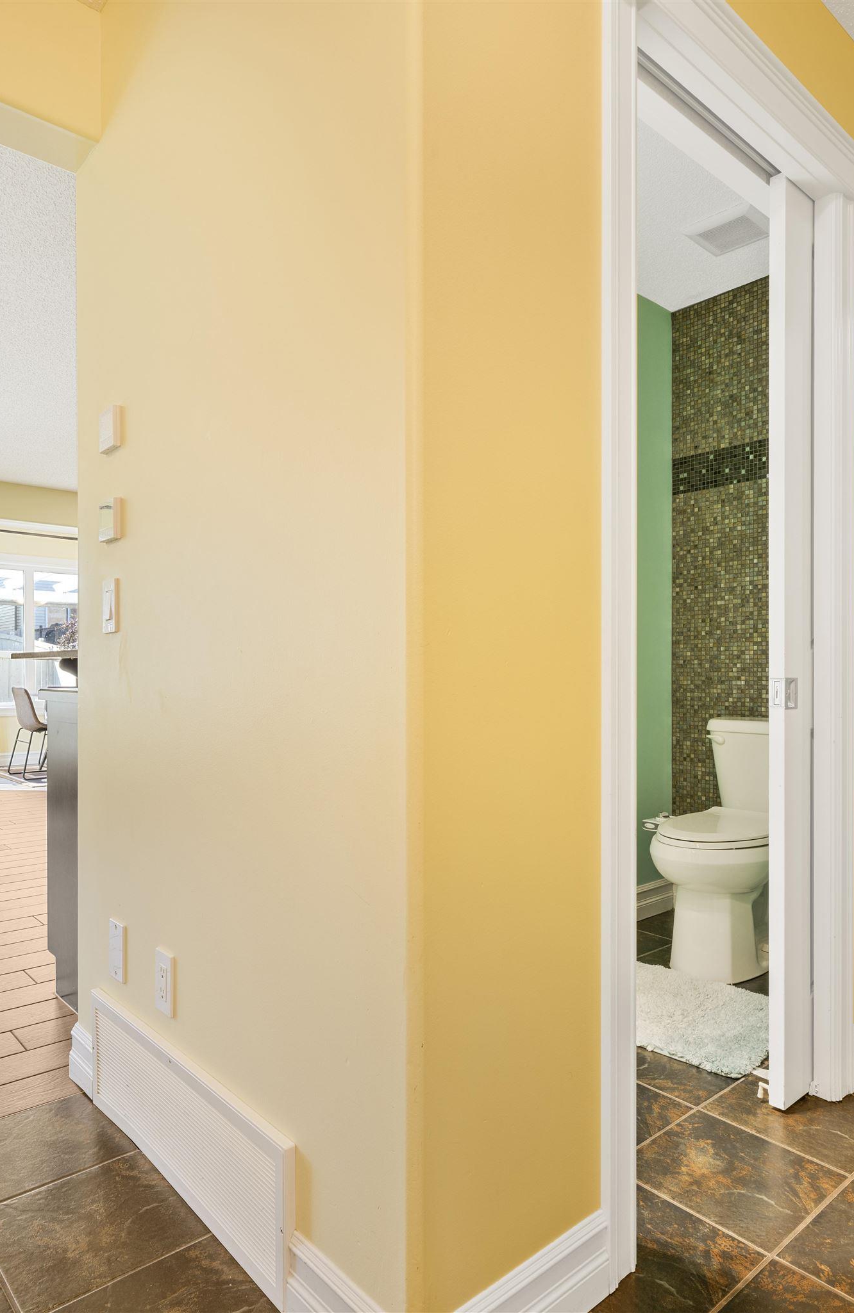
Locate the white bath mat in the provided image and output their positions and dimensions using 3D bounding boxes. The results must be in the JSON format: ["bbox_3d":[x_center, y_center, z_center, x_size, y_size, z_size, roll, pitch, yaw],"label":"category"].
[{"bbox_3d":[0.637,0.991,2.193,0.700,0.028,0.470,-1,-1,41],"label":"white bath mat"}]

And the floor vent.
[{"bbox_3d":[-0.473,0.864,1.438,0.024,0.250,0.790,1,-1,-43],"label":"floor vent"}]

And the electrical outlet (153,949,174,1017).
[{"bbox_3d":[-0.507,0.636,1.493,0.008,0.117,0.076,1,-1,-43],"label":"electrical outlet"}]

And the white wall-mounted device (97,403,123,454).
[{"bbox_3d":[-0.688,-0.491,1.669,0.020,0.088,0.080,1,-1,-43],"label":"white wall-mounted device"}]

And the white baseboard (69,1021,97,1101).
[{"bbox_3d":[-0.783,0.922,1.761,0.022,0.143,0.145,1,-1,-43],"label":"white baseboard"}]

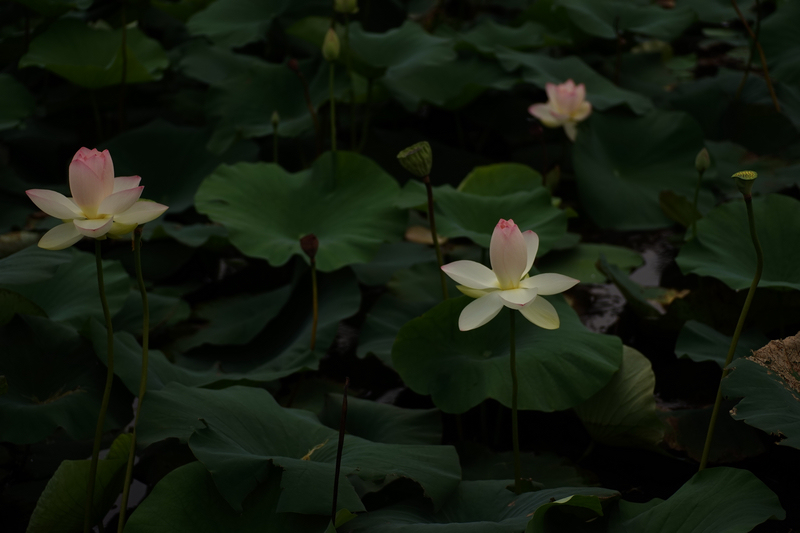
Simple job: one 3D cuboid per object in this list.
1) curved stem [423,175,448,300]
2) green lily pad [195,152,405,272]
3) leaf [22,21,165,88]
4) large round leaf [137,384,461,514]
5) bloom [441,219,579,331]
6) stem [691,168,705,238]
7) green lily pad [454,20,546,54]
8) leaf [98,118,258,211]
[{"bbox_3d":[0.059,-0.048,3.300,0.014,0.220,0.014,-8,20,3],"label":"curved stem"},{"bbox_3d":[-0.215,-0.113,4.280,0.440,0.120,0.400,0,27,0],"label":"green lily pad"},{"bbox_3d":[-0.743,-0.514,4.850,0.370,0.110,0.310,0,20,0],"label":"leaf"},{"bbox_3d":[-0.164,0.295,3.220,0.520,0.120,0.370,0,19,0],"label":"large round leaf"},{"bbox_3d":[0.162,0.007,2.950,0.200,0.140,0.190,0,20,0],"label":"bloom"},{"bbox_3d":[0.573,-0.121,3.850,0.014,0.145,0.014,6,20,-2],"label":"stem"},{"bbox_3d":[0.308,-0.710,6.200,0.300,0.090,0.280,0,19,0],"label":"green lily pad"},{"bbox_3d":[-0.554,-0.250,5.000,0.400,0.120,0.360,0,27,0],"label":"leaf"}]

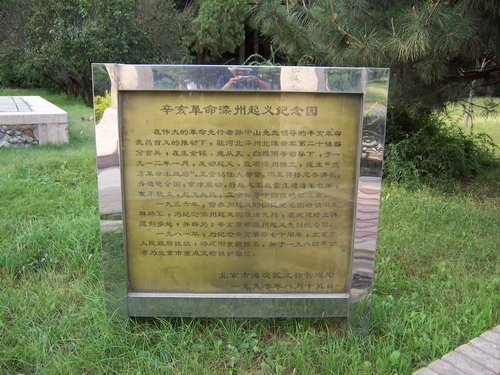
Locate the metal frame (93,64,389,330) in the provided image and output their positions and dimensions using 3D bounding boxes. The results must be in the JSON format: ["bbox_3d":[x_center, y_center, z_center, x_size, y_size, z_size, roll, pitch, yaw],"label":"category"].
[{"bbox_3d":[-0.054,0.095,2.673,1.526,1.498,0.130,1,13,-1],"label":"metal frame"}]

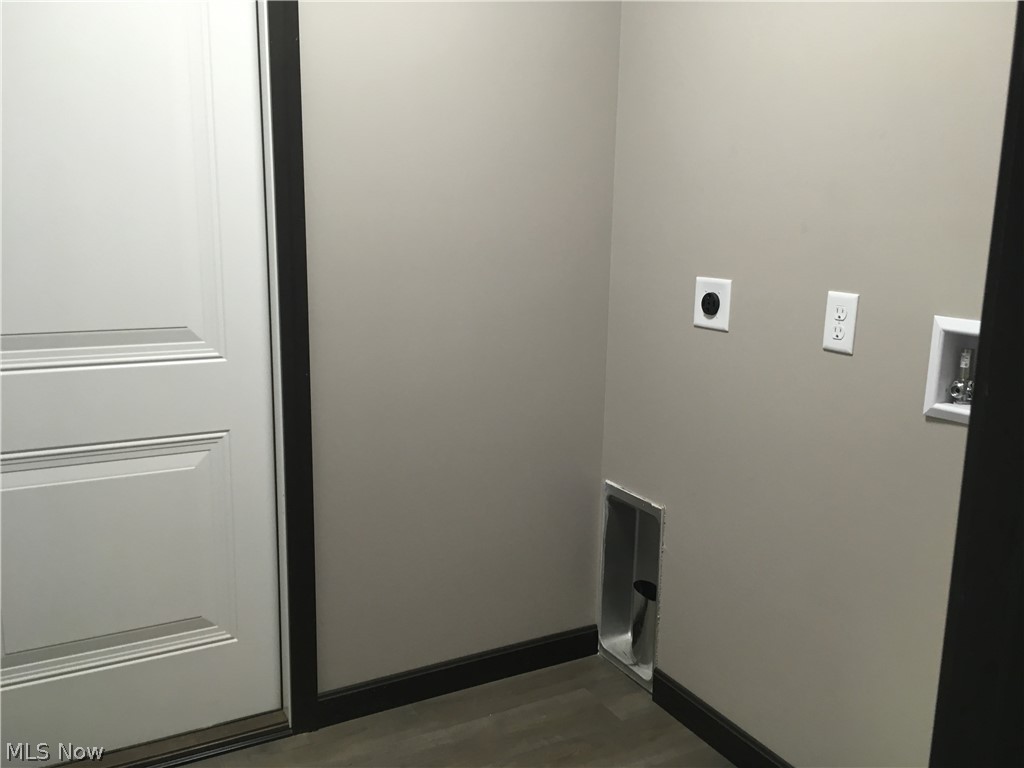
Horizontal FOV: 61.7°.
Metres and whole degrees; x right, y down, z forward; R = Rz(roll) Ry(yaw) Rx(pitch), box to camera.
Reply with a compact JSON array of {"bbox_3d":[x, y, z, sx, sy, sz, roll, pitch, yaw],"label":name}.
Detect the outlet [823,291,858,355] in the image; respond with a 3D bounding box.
[{"bbox_3d":[0.624,-0.115,1.629,0.008,0.115,0.070,-5,12,-28],"label":"outlet"}]

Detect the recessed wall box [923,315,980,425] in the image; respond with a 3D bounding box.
[{"bbox_3d":[0.798,-0.017,1.397,0.085,0.171,0.215,-5,12,-28],"label":"recessed wall box"}]

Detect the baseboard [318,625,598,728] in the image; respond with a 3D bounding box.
[{"bbox_3d":[-0.113,0.762,2.270,0.814,0.090,0.014,-5,12,-28],"label":"baseboard"}]

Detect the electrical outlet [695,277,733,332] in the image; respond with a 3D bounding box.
[{"bbox_3d":[0.451,-0.179,1.935,0.010,0.114,0.116,-5,12,-28],"label":"electrical outlet"}]

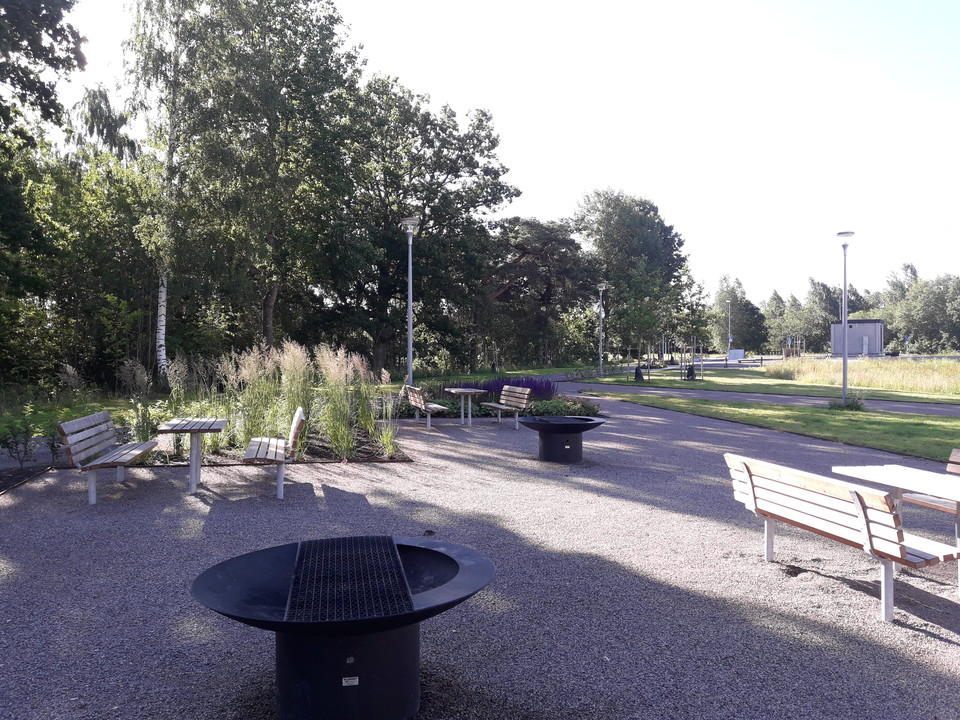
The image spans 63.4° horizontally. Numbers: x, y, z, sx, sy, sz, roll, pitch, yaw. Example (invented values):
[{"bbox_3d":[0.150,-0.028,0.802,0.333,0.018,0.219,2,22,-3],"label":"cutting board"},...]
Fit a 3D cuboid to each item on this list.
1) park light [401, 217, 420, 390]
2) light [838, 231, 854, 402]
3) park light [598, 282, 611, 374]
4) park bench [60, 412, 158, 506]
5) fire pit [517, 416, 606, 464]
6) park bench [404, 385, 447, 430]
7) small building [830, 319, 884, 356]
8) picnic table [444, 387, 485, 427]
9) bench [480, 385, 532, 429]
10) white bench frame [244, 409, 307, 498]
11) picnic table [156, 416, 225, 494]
[{"bbox_3d":[-2.143,-1.516,23.790,0.582,5.714,0.582,0,1,0],"label":"park light"},{"bbox_3d":[12.202,-1.453,25.934,0.582,5.714,0.582,0,1,0],"label":"light"},{"bbox_3d":[7.237,-1.691,46.021,0.582,5.714,0.582,0,1,0],"label":"park light"},{"bbox_3d":[-4.047,1.041,8.582,0.623,0.835,1.862,0,1,-13],"label":"park bench"},{"bbox_3d":[1.198,1.184,11.435,1.323,0.609,1.323,0,1,0],"label":"fire pit"},{"bbox_3d":[-1.165,1.016,16.977,0.623,0.835,1.862,0,1,-14],"label":"park bench"},{"bbox_3d":[38.611,-2.268,79.141,4.300,3.717,3.400,1,1,33],"label":"small building"},{"bbox_3d":[-0.300,1.033,16.721,0.645,0.749,1.377,0,1,-13],"label":"picnic table"},{"bbox_3d":[0.550,1.015,16.868,0.623,0.835,1.862,0,1,-14],"label":"bench"},{"bbox_3d":[-2.339,1.025,8.897,0.623,0.835,1.862,0,1,-14],"label":"white bench frame"},{"bbox_3d":[-3.333,1.129,9.125,0.645,0.749,1.377,0,1,-15],"label":"picnic table"}]

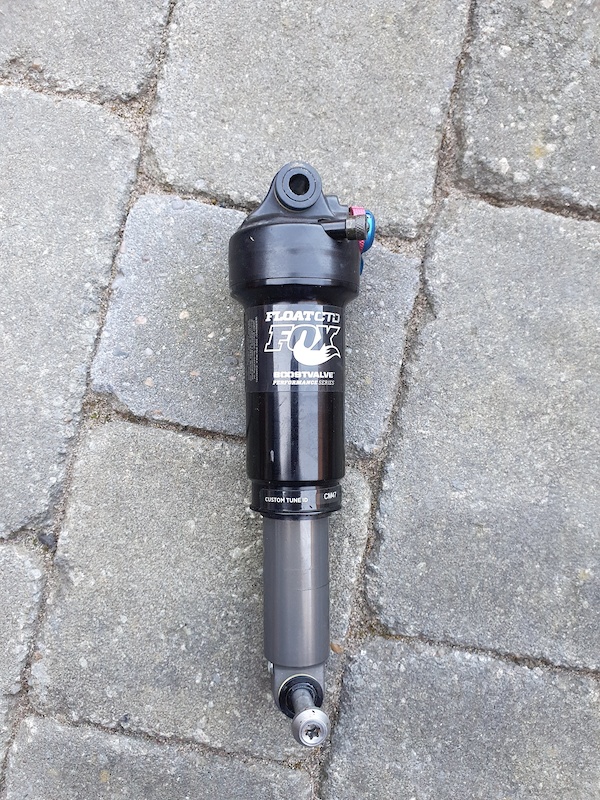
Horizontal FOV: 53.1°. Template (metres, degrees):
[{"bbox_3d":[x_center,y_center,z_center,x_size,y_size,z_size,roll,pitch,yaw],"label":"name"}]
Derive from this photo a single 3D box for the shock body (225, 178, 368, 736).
[{"bbox_3d":[0.003,0.015,0.238,0.060,0.061,0.216,-1,91,-10],"label":"shock body"}]

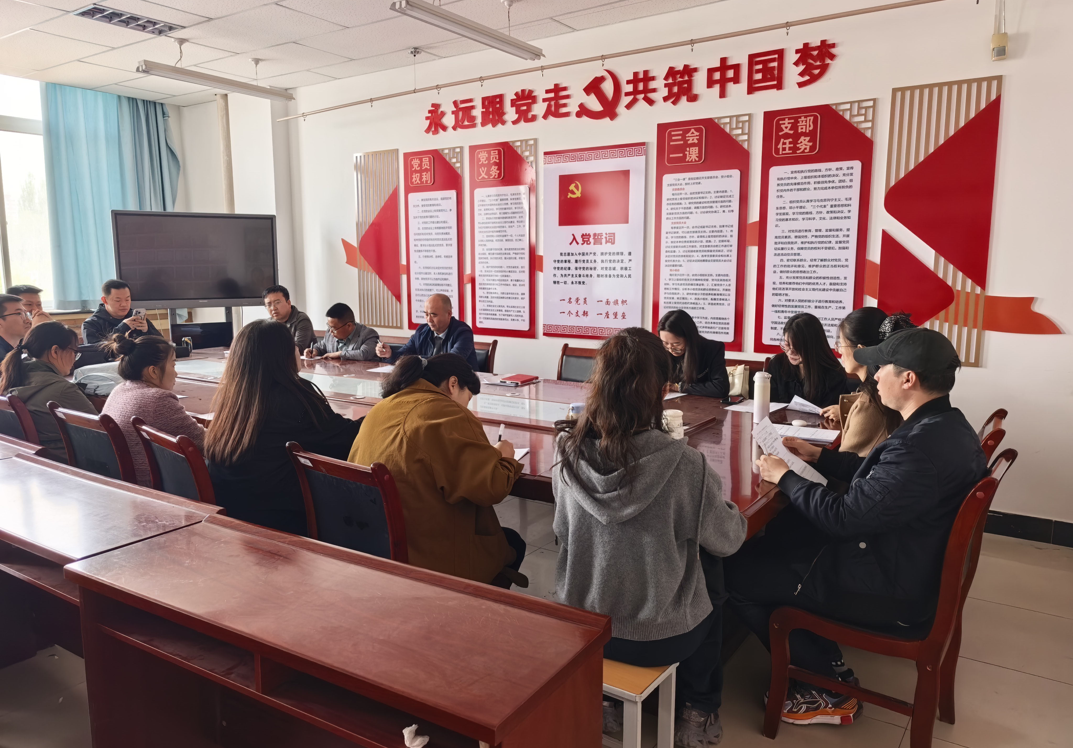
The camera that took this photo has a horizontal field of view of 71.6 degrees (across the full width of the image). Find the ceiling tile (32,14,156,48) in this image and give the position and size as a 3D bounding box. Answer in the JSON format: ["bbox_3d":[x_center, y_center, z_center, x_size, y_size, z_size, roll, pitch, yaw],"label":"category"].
[{"bbox_3d":[-3.063,-2.380,5.162,0.595,0.020,0.595,6,10,33],"label":"ceiling tile"}]

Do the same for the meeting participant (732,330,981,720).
[{"bbox_3d":[0.993,0.506,2.324,0.700,1.315,0.560,6,11,34],"label":"meeting participant"}]

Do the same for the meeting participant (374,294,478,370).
[{"bbox_3d":[-0.730,0.113,5.019,0.650,1.280,0.800,6,10,33],"label":"meeting participant"}]

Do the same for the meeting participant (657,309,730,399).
[{"bbox_3d":[0.854,0.248,4.289,0.500,1.220,0.680,8,12,42],"label":"meeting participant"}]

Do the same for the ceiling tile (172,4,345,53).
[{"bbox_3d":[-1.939,-2.375,5.137,1.183,0.018,0.575,6,11,34],"label":"ceiling tile"}]

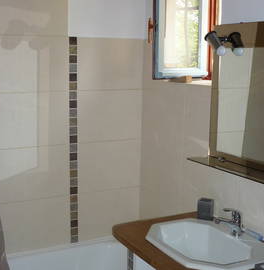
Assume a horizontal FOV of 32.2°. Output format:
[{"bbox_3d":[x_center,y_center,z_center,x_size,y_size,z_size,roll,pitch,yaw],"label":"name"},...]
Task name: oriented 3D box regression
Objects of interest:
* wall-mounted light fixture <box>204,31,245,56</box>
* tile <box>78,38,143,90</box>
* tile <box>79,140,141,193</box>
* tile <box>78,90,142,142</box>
[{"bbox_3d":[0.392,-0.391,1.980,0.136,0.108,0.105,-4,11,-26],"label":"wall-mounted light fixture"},{"bbox_3d":[-0.121,-0.405,2.650,0.414,0.294,0.012,-4,11,-26],"label":"tile"},{"bbox_3d":[-0.130,0.185,2.752,0.414,0.299,0.012,-4,11,-26],"label":"tile"},{"bbox_3d":[-0.125,-0.112,2.701,0.414,0.300,0.012,-4,11,-26],"label":"tile"}]

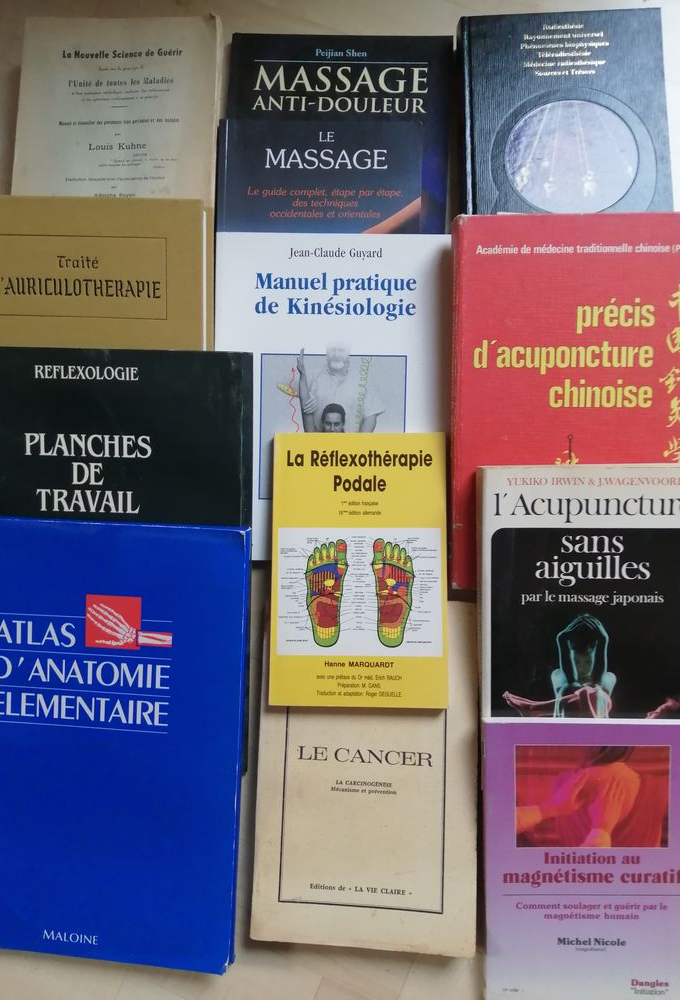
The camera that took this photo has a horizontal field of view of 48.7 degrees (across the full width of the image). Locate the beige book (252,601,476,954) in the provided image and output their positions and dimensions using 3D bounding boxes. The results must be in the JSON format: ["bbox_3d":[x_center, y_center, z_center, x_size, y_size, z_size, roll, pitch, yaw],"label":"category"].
[{"bbox_3d":[0.018,0.173,0.491,0.140,0.019,0.212,0,80,7],"label":"beige book"}]

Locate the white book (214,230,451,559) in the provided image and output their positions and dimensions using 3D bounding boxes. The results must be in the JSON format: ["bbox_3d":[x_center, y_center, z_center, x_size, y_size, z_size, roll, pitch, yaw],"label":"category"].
[{"bbox_3d":[-0.004,-0.069,0.512,0.160,0.014,0.221,1,90,0],"label":"white book"}]

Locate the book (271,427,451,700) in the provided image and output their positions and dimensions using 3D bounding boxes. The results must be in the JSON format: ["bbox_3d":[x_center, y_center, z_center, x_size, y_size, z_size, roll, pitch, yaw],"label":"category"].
[{"bbox_3d":[0.013,0.044,0.492,0.114,0.012,0.177,0,83,3],"label":"book"}]

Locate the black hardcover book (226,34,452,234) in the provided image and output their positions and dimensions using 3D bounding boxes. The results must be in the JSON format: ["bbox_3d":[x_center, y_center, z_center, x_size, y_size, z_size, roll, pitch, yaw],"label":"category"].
[{"bbox_3d":[-0.004,-0.222,0.547,0.163,0.016,0.240,3,83,3],"label":"black hardcover book"}]

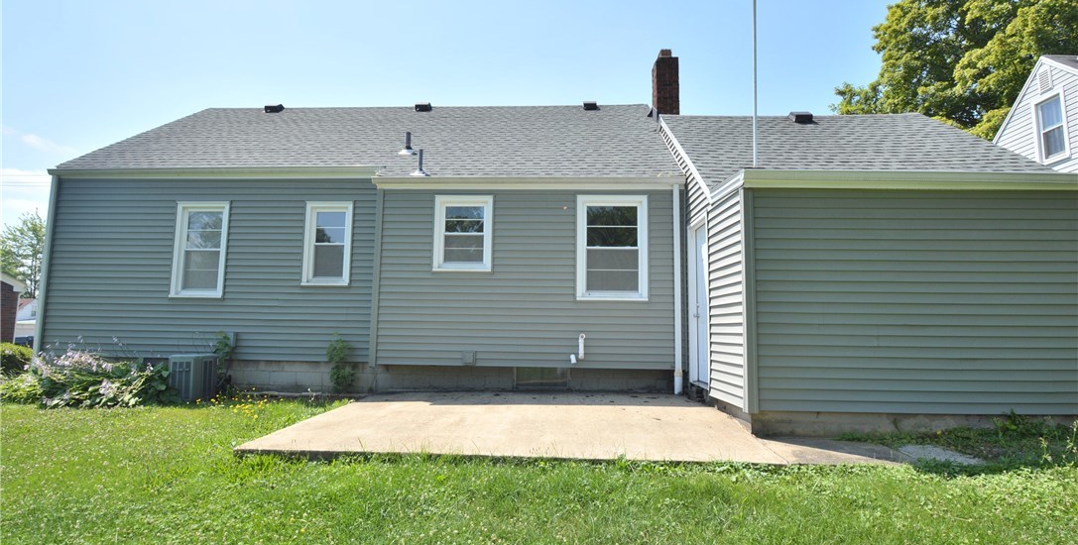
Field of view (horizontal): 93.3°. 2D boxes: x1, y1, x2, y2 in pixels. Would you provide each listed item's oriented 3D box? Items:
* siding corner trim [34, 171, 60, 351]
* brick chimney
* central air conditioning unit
[{"bbox_3d":[-7.660,-0.099,7.946,0.100,2.860,0.100,1,-5,3],"label":"siding corner trim"},{"bbox_3d":[2.363,-3.416,9.522,0.400,1.356,0.506,1,-6,3],"label":"brick chimney"},{"bbox_3d":[-4.877,1.482,7.156,0.455,0.607,0.466,1,-6,3],"label":"central air conditioning unit"}]

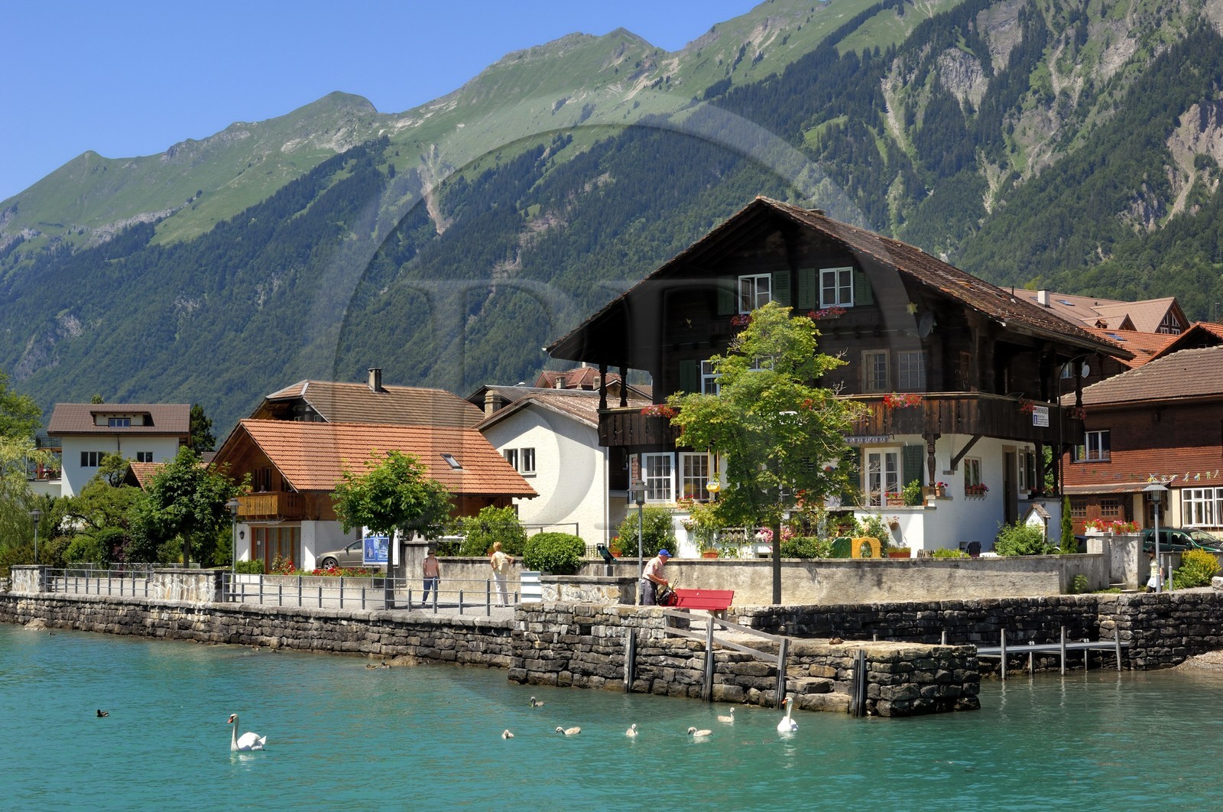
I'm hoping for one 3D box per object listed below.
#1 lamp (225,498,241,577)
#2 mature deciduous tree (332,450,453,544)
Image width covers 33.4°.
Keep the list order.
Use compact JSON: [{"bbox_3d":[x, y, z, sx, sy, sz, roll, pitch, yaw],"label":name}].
[{"bbox_3d":[-12.178,4.631,65.584,0.570,3.300,0.570,0,-4,0],"label":"lamp"},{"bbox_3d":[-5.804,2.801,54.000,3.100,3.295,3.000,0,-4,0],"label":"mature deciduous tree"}]

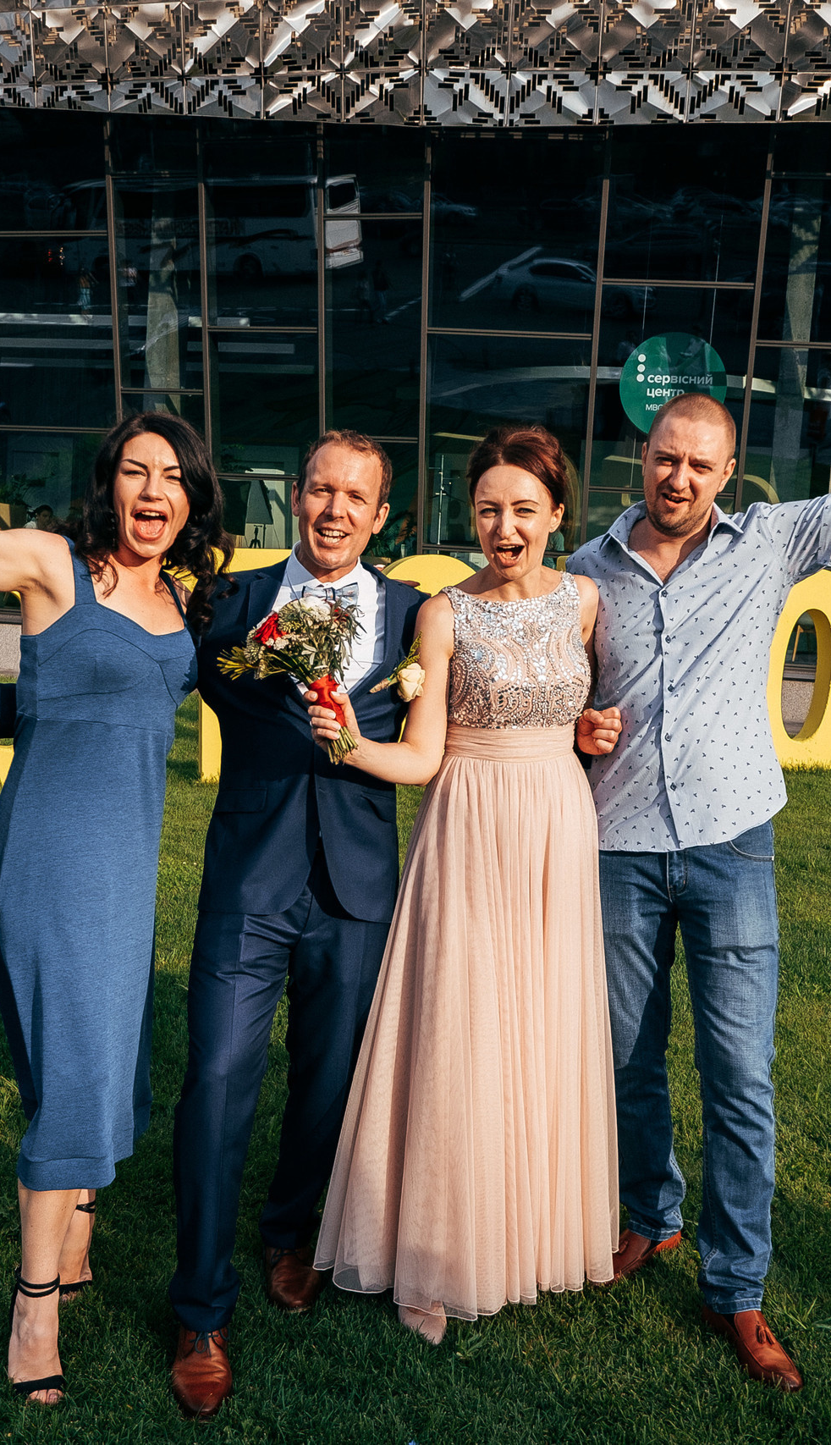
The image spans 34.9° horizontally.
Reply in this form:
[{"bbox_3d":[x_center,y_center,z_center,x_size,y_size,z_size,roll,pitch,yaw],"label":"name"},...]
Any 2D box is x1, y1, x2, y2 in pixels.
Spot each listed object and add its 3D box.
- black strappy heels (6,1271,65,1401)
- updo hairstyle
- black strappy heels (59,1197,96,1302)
[{"bbox_3d":[-0.682,1.104,2.395,0.090,0.175,0.215,0,7,-20],"label":"black strappy heels"},{"bbox_3d":[0.186,-0.446,2.370,0.180,0.180,0.215,4,6,16],"label":"updo hairstyle"},{"bbox_3d":[-0.688,1.067,2.711,0.090,0.175,0.215,2,7,-8],"label":"black strappy heels"}]

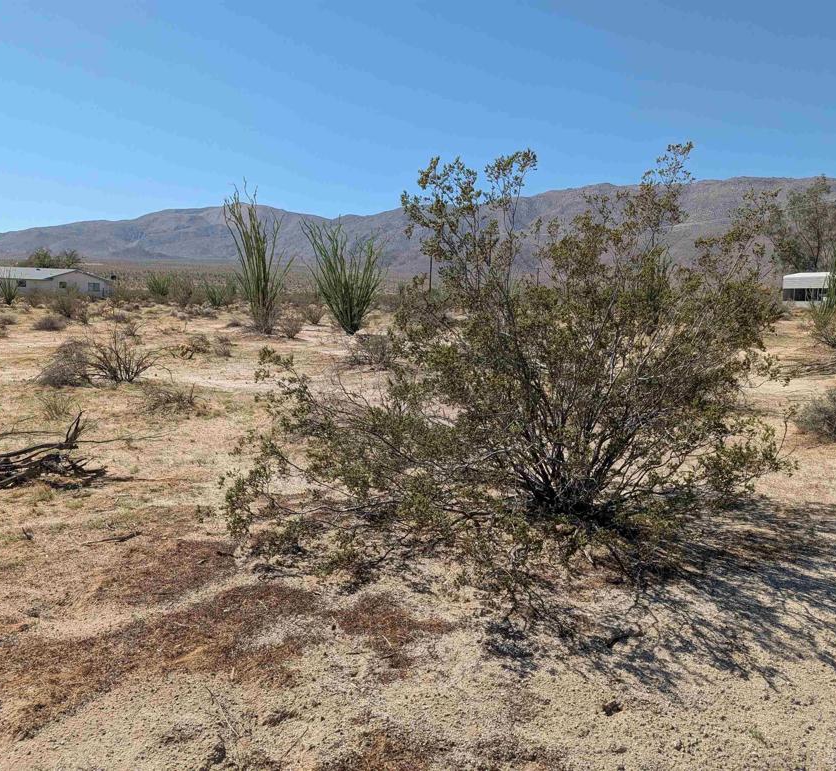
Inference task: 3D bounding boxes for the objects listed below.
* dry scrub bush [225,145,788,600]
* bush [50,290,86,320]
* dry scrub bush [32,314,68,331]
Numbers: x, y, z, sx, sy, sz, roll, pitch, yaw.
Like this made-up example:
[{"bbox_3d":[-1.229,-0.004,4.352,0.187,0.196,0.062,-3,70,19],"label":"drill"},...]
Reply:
[{"bbox_3d":[0.624,-0.354,4.801,3.650,2.500,2.700,1,8,0],"label":"dry scrub bush"},{"bbox_3d":[-17.696,-4.101,36.000,1.636,1.572,1.472,-3,9,-26],"label":"bush"},{"bbox_3d":[-12.760,-2.192,24.700,1.085,0.523,0.922,-3,9,-27],"label":"dry scrub bush"}]

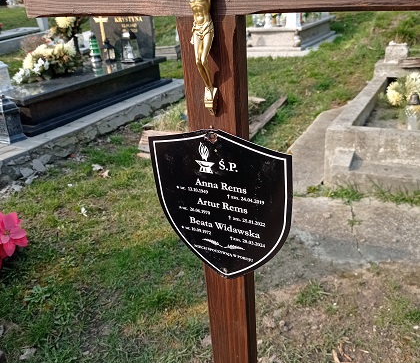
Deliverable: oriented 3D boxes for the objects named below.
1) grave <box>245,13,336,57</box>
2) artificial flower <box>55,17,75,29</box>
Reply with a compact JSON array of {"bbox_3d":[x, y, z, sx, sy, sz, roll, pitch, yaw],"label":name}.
[{"bbox_3d":[1.410,-2.707,7.589,1.000,0.720,2.100,10,29,27],"label":"grave"},{"bbox_3d":[-1.450,-1.630,4.550,0.175,0.155,0.170,-4,25,-2],"label":"artificial flower"}]

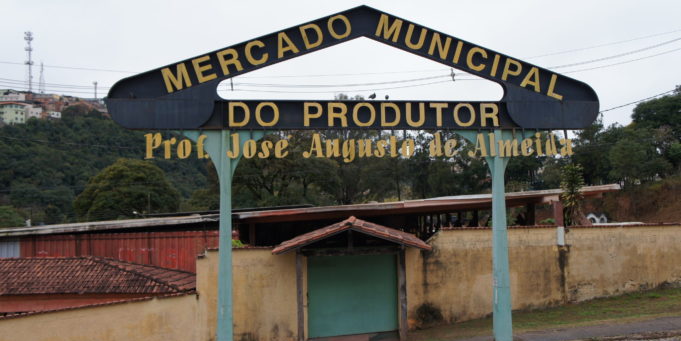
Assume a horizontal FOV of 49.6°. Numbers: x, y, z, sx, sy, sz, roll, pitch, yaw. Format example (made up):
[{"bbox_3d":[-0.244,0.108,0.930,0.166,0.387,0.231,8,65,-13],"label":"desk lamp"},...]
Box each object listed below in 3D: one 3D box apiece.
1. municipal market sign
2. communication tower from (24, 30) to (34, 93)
[{"bbox_3d":[0.495,-2.183,15.739,10.539,2.647,0.300,0,-4,-8],"label":"municipal market sign"},{"bbox_3d":[-181.383,-63.118,430.000,4.400,36.085,4.400,-1,-4,0],"label":"communication tower"}]

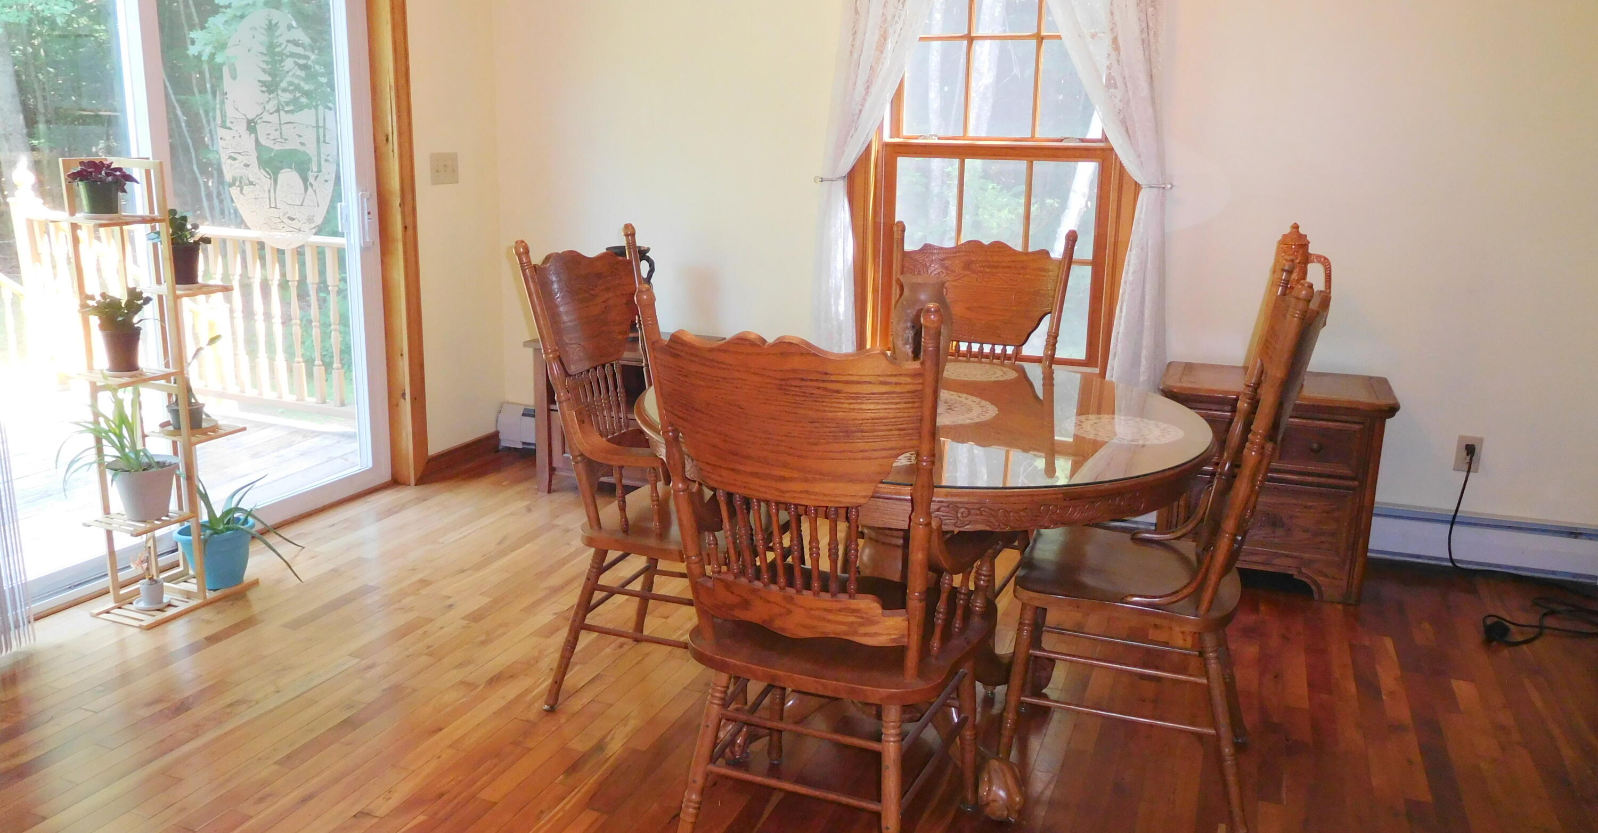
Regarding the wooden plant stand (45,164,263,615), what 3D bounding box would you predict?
[{"bbox_3d":[-1.783,-0.077,3.181,0.240,1.225,0.400,6,14,21],"label":"wooden plant stand"}]

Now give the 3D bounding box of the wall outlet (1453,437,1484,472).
[{"bbox_3d":[2.118,0.122,3.647,0.070,0.114,0.012,6,14,20],"label":"wall outlet"}]

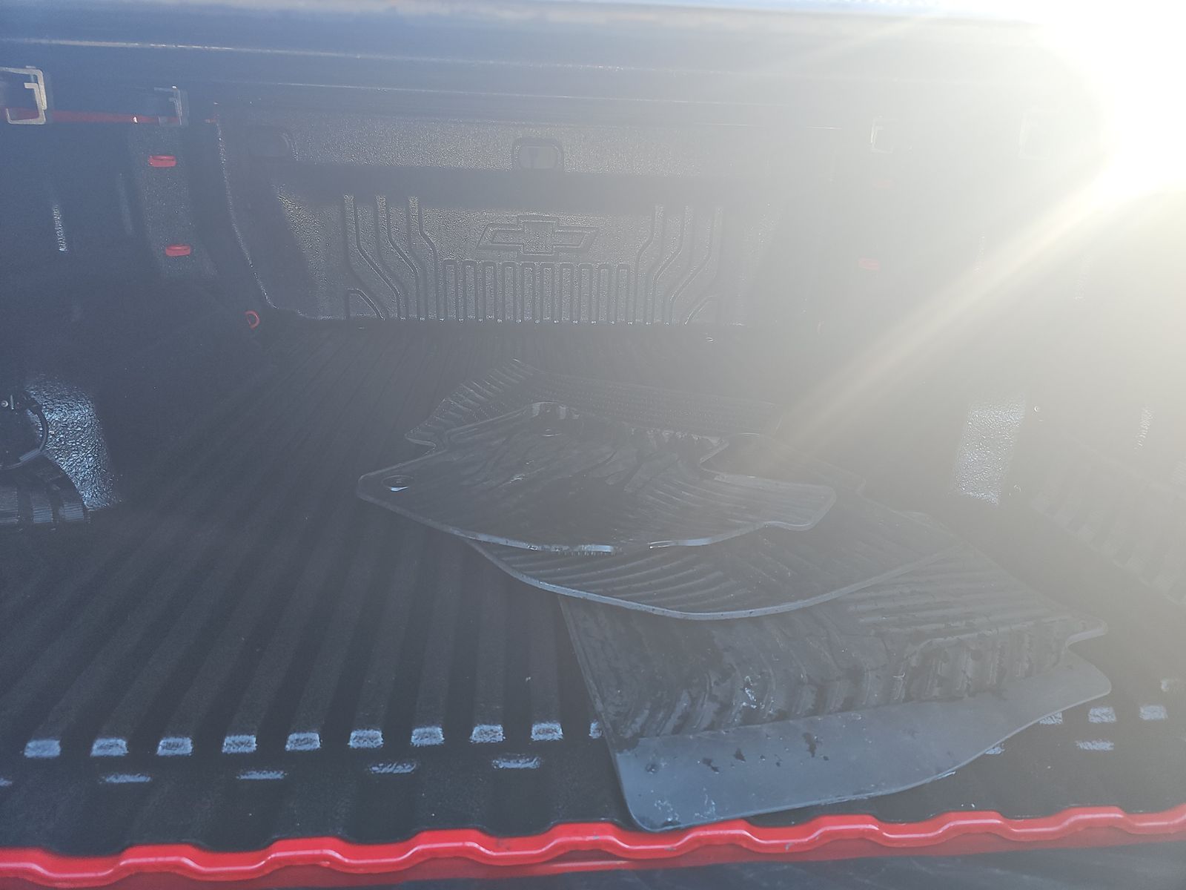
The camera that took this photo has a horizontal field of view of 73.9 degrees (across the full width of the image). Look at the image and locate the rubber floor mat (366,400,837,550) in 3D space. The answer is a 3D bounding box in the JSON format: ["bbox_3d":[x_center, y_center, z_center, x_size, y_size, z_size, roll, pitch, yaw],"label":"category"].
[{"bbox_3d":[0.021,0.047,1.066,0.537,0.050,0.470,16,24,31],"label":"rubber floor mat"}]

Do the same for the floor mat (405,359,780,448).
[{"bbox_3d":[-0.018,-0.053,1.353,0.580,0.050,0.552,11,22,21],"label":"floor mat"}]

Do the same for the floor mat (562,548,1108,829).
[{"bbox_3d":[0.226,0.159,0.813,0.525,0.055,0.475,-2,21,-11],"label":"floor mat"}]

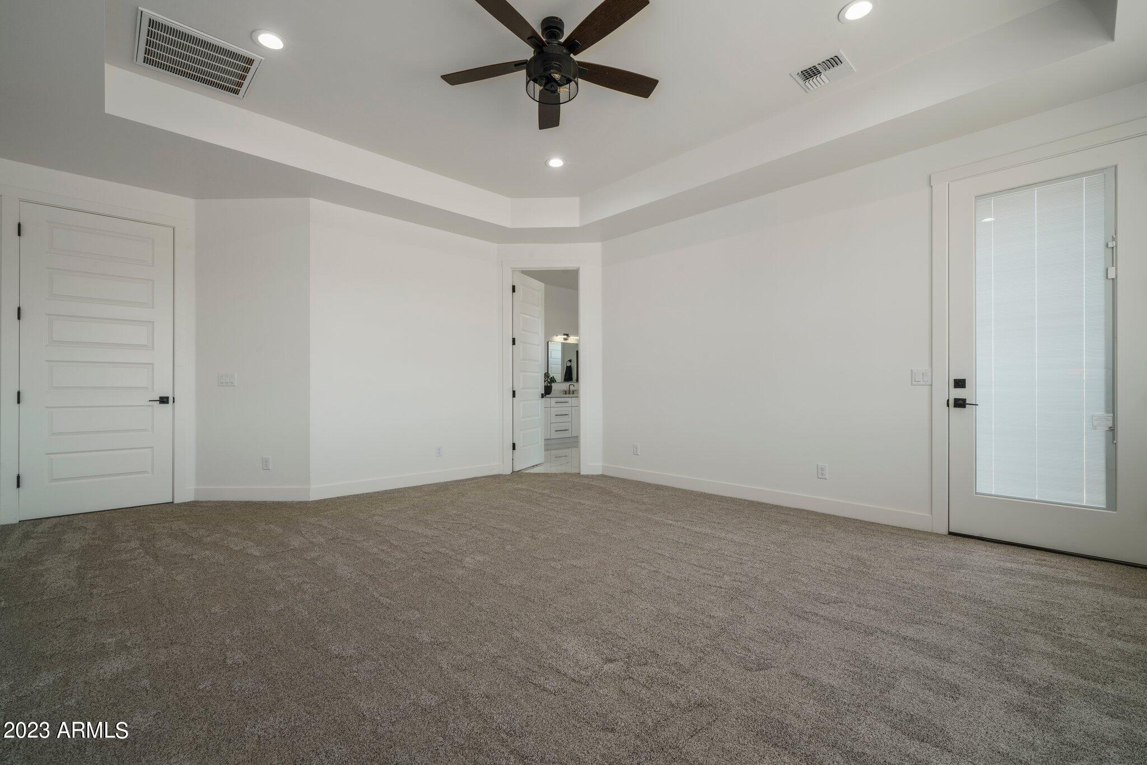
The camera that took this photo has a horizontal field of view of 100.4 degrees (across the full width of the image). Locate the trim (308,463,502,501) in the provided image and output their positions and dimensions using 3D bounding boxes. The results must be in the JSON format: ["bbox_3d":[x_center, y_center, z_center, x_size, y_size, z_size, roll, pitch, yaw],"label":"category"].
[{"bbox_3d":[-1.642,1.014,5.013,2.028,0.132,0.018,0,0,-43],"label":"trim"}]

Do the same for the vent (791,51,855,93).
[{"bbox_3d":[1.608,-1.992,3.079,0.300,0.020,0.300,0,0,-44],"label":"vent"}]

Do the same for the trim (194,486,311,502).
[{"bbox_3d":[-2.908,1.011,4.334,1.070,0.132,0.018,0,0,1],"label":"trim"}]

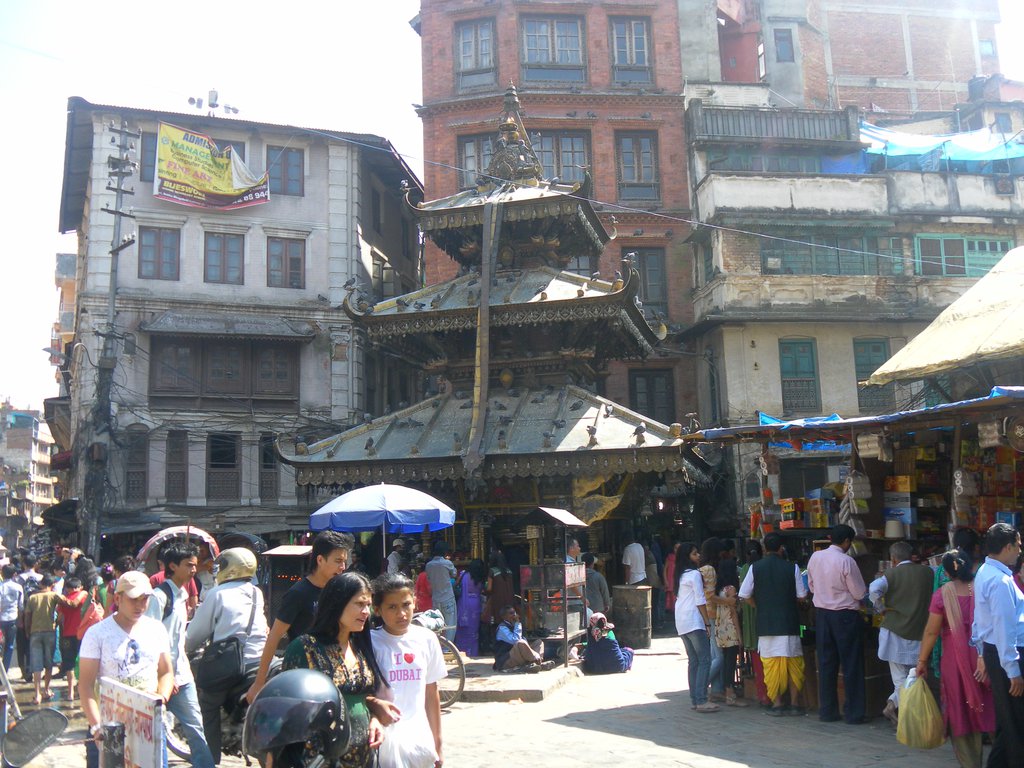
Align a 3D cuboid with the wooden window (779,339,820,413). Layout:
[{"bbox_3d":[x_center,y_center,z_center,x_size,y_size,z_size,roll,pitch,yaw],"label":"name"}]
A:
[{"bbox_3d":[6.217,-0.181,22.392,0.885,1.614,0.180,0,-10,-6],"label":"wooden window"}]

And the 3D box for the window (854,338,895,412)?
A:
[{"bbox_3d":[8.075,-0.184,23.103,0.840,1.620,0.180,0,-10,-6],"label":"window"}]

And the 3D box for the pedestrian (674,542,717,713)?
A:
[{"bbox_3d":[1.766,2.370,10.215,0.290,1.620,0.410,4,-11,-30],"label":"pedestrian"}]

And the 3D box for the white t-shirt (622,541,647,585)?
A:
[{"bbox_3d":[1.950,2.836,16.347,0.420,0.660,0.260,4,-12,-30],"label":"white t-shirt"}]

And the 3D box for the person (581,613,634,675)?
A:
[{"bbox_3d":[1.232,3.472,14.047,0.660,0.780,0.650,-3,-10,10],"label":"person"}]

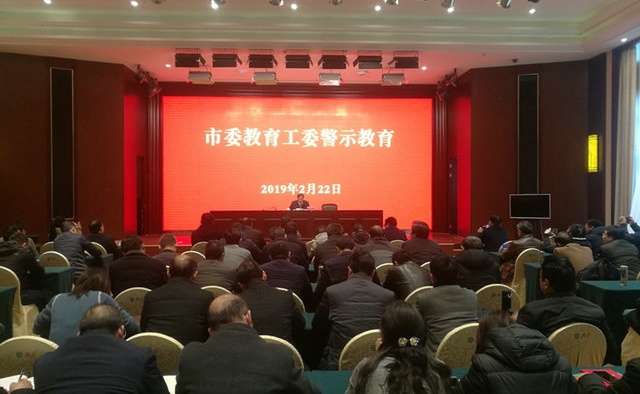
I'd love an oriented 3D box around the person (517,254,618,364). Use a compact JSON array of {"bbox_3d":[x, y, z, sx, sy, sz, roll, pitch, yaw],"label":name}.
[{"bbox_3d":[1.686,1.073,3.500,0.600,1.320,0.800,0,1,-10],"label":"person"}]

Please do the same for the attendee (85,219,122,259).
[{"bbox_3d":[-3.616,1.057,8.300,0.540,1.300,0.750,0,1,18],"label":"attendee"}]

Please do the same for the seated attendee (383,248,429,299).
[{"bbox_3d":[0.800,1.074,4.618,0.530,1.220,0.820,0,1,-6],"label":"seated attendee"}]

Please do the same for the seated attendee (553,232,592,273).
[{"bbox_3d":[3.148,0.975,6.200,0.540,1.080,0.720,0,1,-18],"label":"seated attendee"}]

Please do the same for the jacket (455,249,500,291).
[{"bbox_3d":[1.402,0.744,4.500,0.530,0.600,0.420,0,0,-5],"label":"jacket"}]

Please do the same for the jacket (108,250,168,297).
[{"bbox_3d":[-1.550,0.795,4.350,0.530,0.680,0.420,0,1,-3],"label":"jacket"}]

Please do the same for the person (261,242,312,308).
[{"bbox_3d":[-0.306,1.053,4.567,0.530,1.270,0.780,0,1,-3],"label":"person"}]

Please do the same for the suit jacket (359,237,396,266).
[{"bbox_3d":[0.670,0.805,5.814,0.500,0.660,0.460,0,1,-3],"label":"suit jacket"}]

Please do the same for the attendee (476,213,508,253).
[{"bbox_3d":[3.268,1.011,9.350,0.540,1.300,0.750,-1,1,-34],"label":"attendee"}]

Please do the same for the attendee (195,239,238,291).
[{"bbox_3d":[-0.930,0.950,4.500,0.520,1.200,0.700,0,0,-3],"label":"attendee"}]

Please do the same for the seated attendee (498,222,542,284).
[{"bbox_3d":[2.607,0.964,6.606,0.530,1.310,0.780,-1,1,-28],"label":"seated attendee"}]

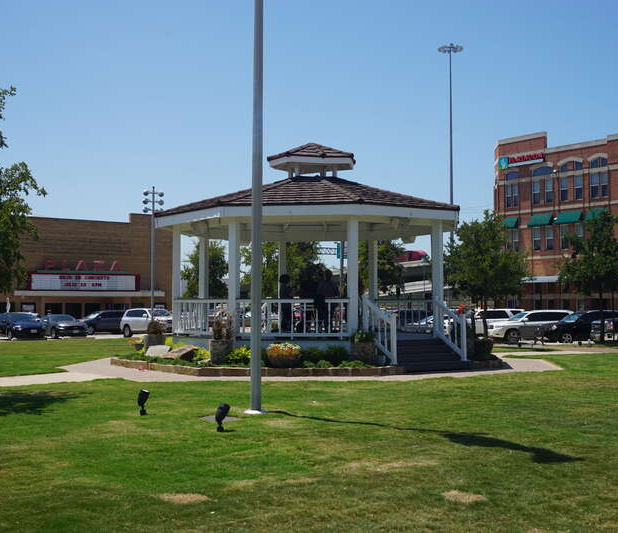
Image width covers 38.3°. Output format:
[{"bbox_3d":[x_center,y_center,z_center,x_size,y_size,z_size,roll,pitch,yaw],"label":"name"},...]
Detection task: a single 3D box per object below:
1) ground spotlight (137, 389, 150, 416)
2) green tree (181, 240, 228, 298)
[{"bbox_3d":[-2.240,1.857,11.986,0.160,0.350,0.130,1,-2,-16],"label":"ground spotlight"},{"bbox_3d":[-5.796,0.956,50.000,2.950,6.080,2.950,0,-2,0],"label":"green tree"}]

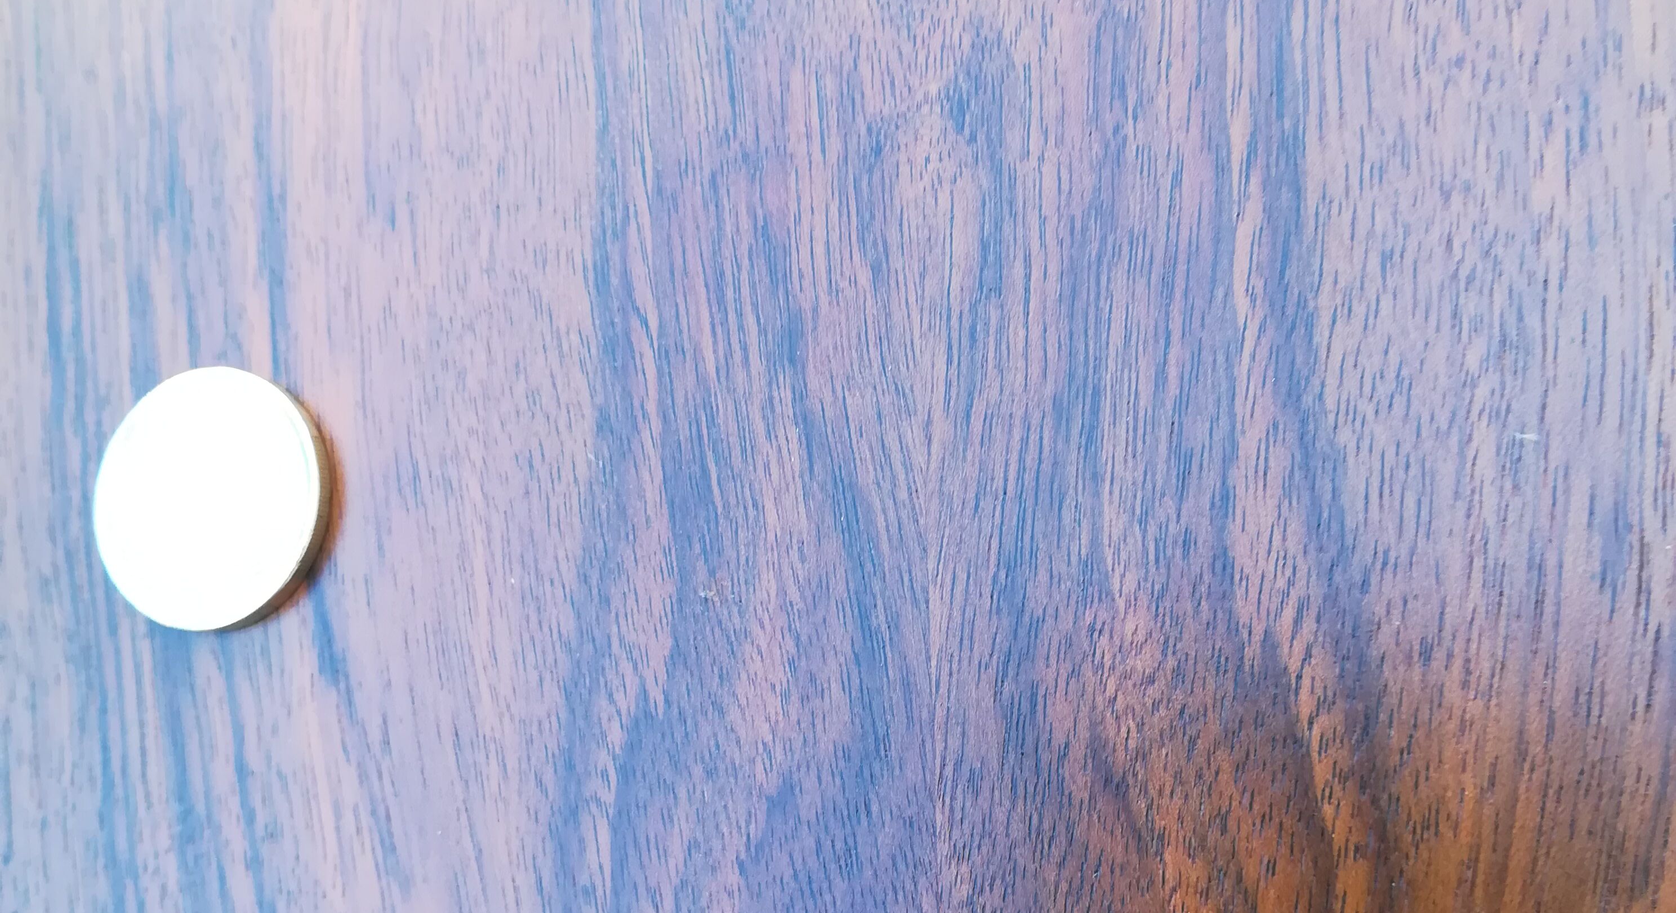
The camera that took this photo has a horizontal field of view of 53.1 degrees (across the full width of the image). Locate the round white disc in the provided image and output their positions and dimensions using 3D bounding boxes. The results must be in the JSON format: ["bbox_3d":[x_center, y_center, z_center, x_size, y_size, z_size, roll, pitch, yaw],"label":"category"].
[{"bbox_3d":[-0.056,0.004,0.150,0.023,0.002,0.023,0,82,18],"label":"round white disc"}]

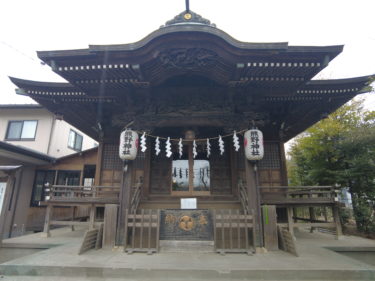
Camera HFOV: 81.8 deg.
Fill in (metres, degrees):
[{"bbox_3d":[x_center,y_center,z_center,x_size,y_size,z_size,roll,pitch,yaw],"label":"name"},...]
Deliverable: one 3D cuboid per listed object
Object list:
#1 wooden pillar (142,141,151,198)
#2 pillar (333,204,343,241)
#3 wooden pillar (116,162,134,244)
[{"bbox_3d":[-1.717,1.198,9.345,0.240,2.620,0.240,-1,-15,2],"label":"wooden pillar"},{"bbox_3d":[4.735,2.573,6.889,0.130,0.963,0.130,0,-14,2],"label":"pillar"},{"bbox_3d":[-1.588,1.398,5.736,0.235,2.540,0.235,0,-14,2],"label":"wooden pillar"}]

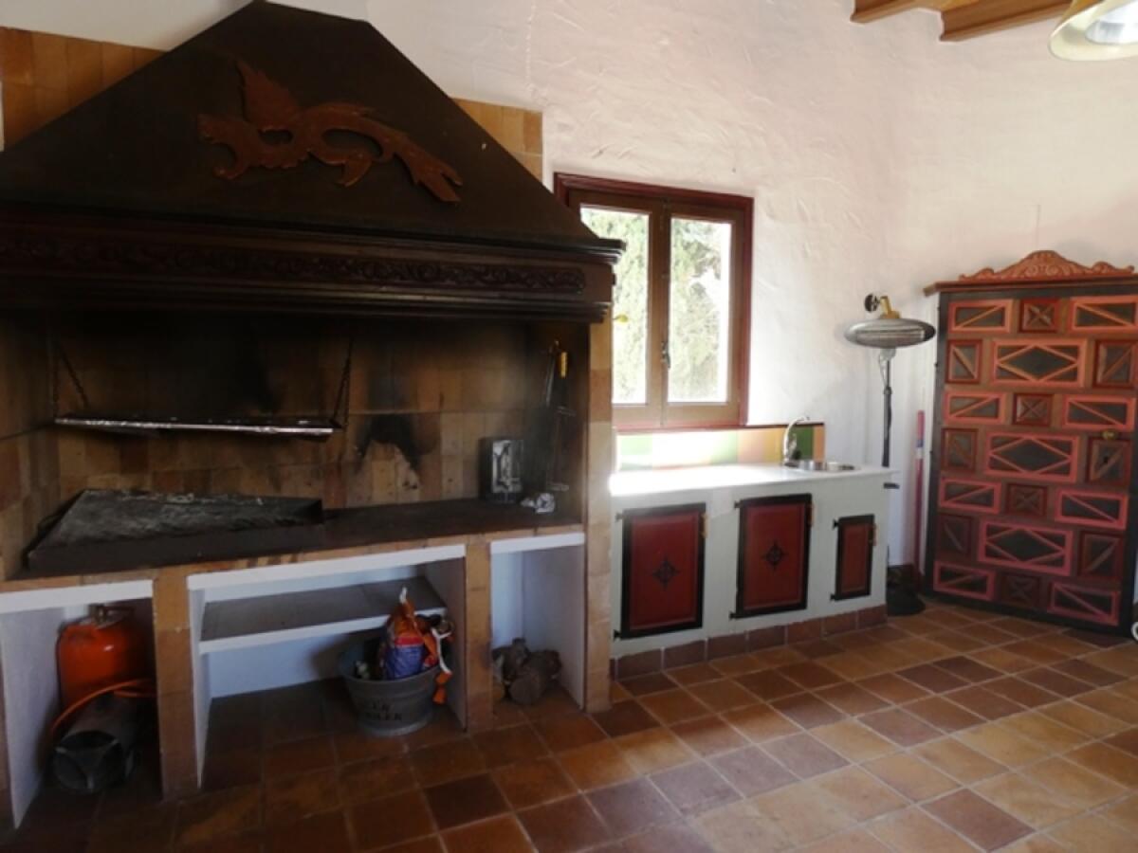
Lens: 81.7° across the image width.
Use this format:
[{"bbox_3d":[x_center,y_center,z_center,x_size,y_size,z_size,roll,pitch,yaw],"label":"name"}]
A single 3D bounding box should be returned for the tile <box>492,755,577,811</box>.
[{"bbox_3d":[-0.131,1.298,2.391,0.240,0.020,0.240,-2,5,-23],"label":"tile"}]

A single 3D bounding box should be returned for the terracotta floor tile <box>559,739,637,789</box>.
[{"bbox_3d":[0.106,1.283,2.486,0.237,0.015,0.237,-2,5,-23],"label":"terracotta floor tile"}]

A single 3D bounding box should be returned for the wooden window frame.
[{"bbox_3d":[0.512,-0.664,3.760,1.290,1.380,0.090,-2,5,-23],"label":"wooden window frame"}]

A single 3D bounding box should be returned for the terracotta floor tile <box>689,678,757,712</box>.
[{"bbox_3d":[0.695,1.209,2.949,0.243,0.015,0.243,-2,5,-23],"label":"terracotta floor tile"}]

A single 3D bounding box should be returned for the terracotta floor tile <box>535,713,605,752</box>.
[{"bbox_3d":[0.013,1.274,2.734,0.238,0.015,0.238,-2,5,-23],"label":"terracotta floor tile"}]

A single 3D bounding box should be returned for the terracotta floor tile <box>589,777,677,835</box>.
[{"bbox_3d":[0.206,1.302,2.252,0.237,0.015,0.237,-2,5,-23],"label":"terracotta floor tile"}]

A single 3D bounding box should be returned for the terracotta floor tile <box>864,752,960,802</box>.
[{"bbox_3d":[1.255,1.293,2.422,0.240,0.020,0.240,-2,5,-23],"label":"terracotta floor tile"}]

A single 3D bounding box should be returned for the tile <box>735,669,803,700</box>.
[{"bbox_3d":[0.926,1.206,3.043,0.238,0.015,0.238,-2,5,-23],"label":"tile"}]

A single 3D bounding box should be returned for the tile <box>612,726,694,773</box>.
[{"bbox_3d":[0.328,1.245,2.522,0.243,0.015,0.243,-2,5,-23],"label":"tile"}]

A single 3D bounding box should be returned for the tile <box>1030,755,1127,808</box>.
[{"bbox_3d":[1.787,1.256,2.325,0.243,0.015,0.243,-2,5,-23],"label":"tile"}]

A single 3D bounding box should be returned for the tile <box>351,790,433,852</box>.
[{"bbox_3d":[-0.600,1.314,2.195,0.240,0.020,0.240,-2,5,-23],"label":"tile"}]

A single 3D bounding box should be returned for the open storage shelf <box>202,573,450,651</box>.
[{"bbox_3d":[-1.086,0.823,2.947,0.970,0.042,0.487,-2,5,-23],"label":"open storage shelf"}]

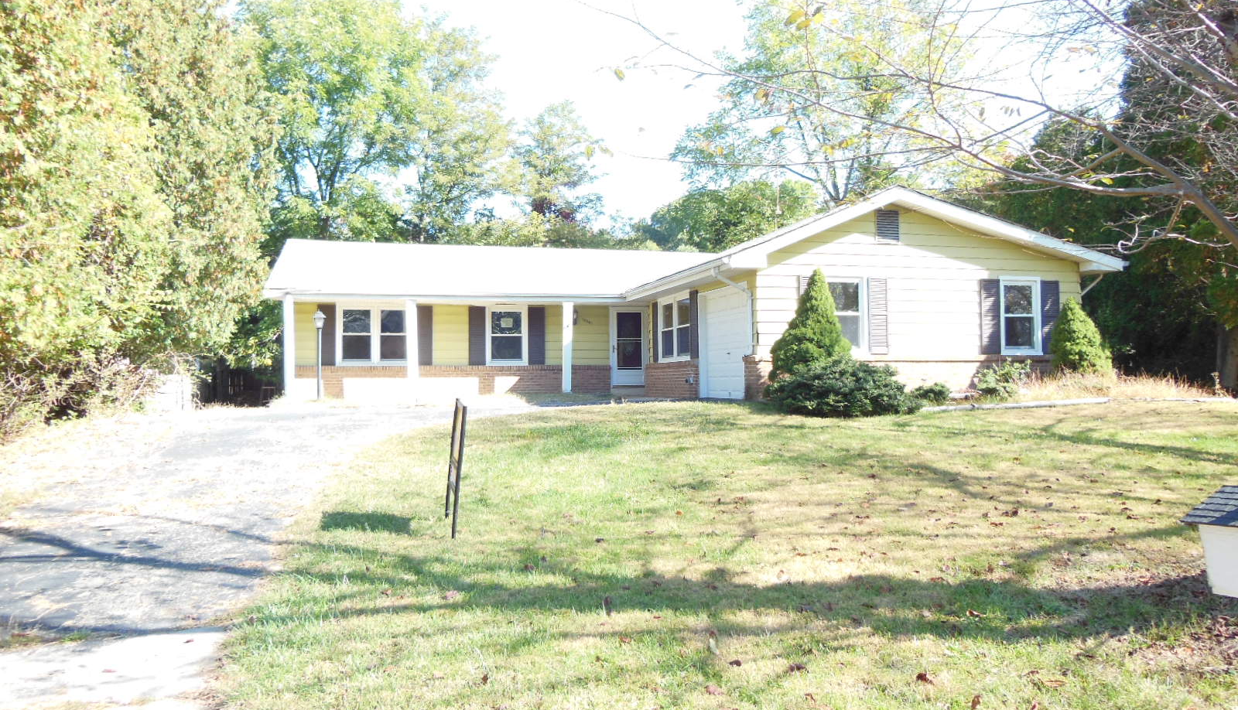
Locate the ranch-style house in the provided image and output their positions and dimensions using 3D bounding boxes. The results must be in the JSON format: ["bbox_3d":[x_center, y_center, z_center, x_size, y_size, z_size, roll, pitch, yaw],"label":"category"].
[{"bbox_3d":[0.155,-1.232,24.200,18.000,4.670,15.450,0,-2,-16],"label":"ranch-style house"}]

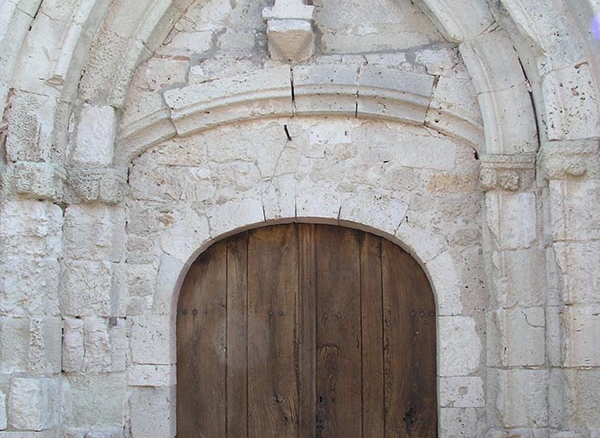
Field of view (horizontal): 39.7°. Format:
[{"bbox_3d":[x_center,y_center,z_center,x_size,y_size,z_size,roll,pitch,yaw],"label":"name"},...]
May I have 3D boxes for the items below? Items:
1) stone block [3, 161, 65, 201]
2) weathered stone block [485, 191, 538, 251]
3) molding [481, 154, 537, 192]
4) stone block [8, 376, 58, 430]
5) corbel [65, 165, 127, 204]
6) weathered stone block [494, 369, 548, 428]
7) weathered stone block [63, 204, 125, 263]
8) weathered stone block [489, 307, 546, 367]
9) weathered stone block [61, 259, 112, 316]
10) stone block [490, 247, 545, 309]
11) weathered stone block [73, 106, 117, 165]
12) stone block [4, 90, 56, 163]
[{"bbox_3d":[-1.530,-0.201,4.851,0.290,0.206,0.300,-1,-6,4],"label":"stone block"},{"bbox_3d":[1.382,0.029,5.509,0.303,0.369,0.300,-1,-9,3],"label":"weathered stone block"},{"bbox_3d":[1.249,-0.248,5.022,0.275,0.218,0.360,-1,-6,4],"label":"molding"},{"bbox_3d":[-1.666,1.161,5.301,0.246,0.320,0.300,-1,-9,5],"label":"stone block"},{"bbox_3d":[-1.366,-0.223,5.657,0.330,0.207,0.340,-1,-9,3],"label":"corbel"},{"bbox_3d":[1.284,1.040,4.902,0.280,0.325,0.330,-1,-6,4],"label":"weathered stone block"},{"bbox_3d":[-1.279,0.108,5.188,0.287,0.346,0.330,-1,-6,4],"label":"weathered stone block"},{"bbox_3d":[1.283,0.698,4.940,0.271,0.341,0.330,-1,-6,4],"label":"weathered stone block"},{"bbox_3d":[-1.389,0.470,5.595,0.335,0.362,0.300,-1,-9,3],"label":"weathered stone block"},{"bbox_3d":[1.402,0.399,5.453,0.305,0.388,0.300,-1,-9,3],"label":"stone block"},{"bbox_3d":[-1.397,-0.557,5.795,0.277,0.403,0.250,-1,-9,5],"label":"weathered stone block"},{"bbox_3d":[-1.564,-0.516,4.908,0.235,0.421,0.280,-1,-6,4],"label":"stone block"}]

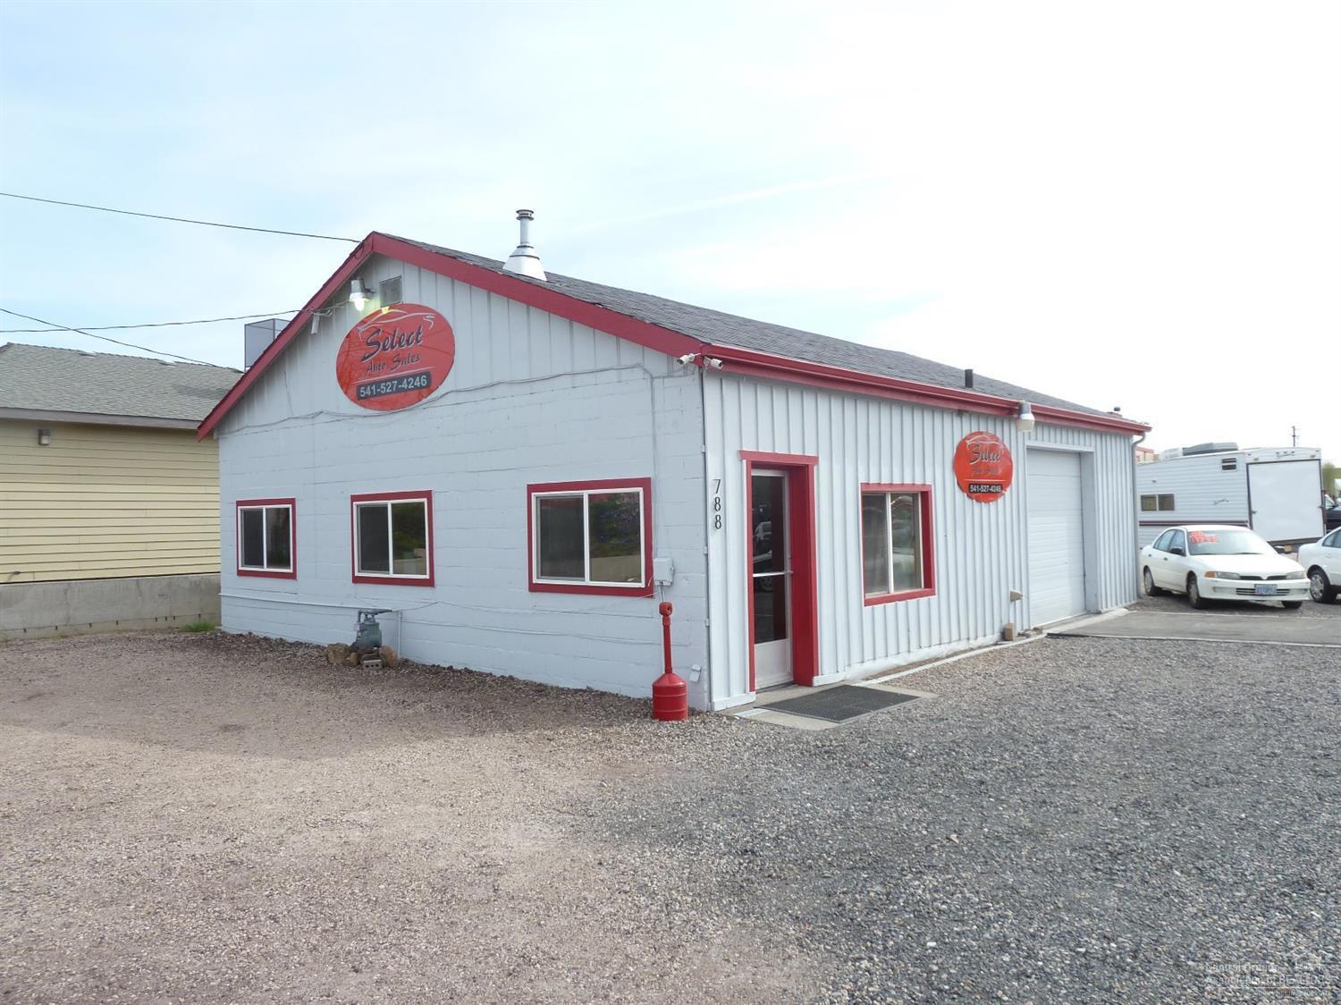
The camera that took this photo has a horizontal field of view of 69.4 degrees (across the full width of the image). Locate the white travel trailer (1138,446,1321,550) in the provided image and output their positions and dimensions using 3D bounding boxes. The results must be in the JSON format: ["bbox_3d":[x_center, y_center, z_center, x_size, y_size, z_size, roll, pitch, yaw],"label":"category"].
[{"bbox_3d":[15.300,0.080,29.000,2.440,3.250,7.200,-1,-1,-16],"label":"white travel trailer"}]

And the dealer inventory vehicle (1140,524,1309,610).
[{"bbox_3d":[10.000,1.120,17.720,1.700,1.370,4.400,-1,-1,11],"label":"dealer inventory vehicle"}]

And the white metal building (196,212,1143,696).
[{"bbox_3d":[0.683,-0.682,15.726,9.950,5.100,12.160,-2,-1,42],"label":"white metal building"}]

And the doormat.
[{"bbox_3d":[1.495,1.753,8.487,0.835,0.020,1.388,0,1,42],"label":"doormat"}]

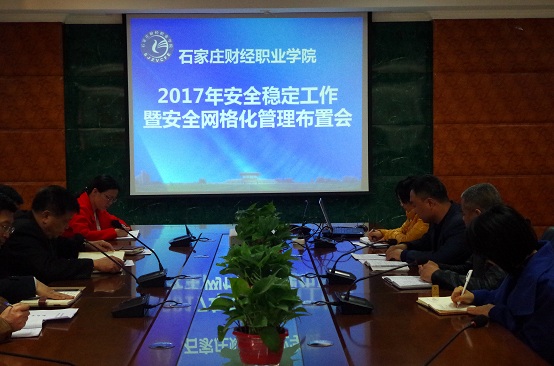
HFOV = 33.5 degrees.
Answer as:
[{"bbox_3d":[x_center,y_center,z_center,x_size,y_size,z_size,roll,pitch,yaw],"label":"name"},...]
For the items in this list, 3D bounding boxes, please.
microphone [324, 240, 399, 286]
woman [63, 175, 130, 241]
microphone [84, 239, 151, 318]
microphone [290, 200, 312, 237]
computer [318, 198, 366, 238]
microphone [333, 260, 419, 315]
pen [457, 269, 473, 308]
[{"bbox_3d":[0.406,0.369,4.374,0.333,0.203,0.150,0,4,-1],"label":"microphone"},{"bbox_3d":[-1.290,0.525,6.323,0.650,1.167,0.500,1,4,19],"label":"woman"},{"bbox_3d":[-0.651,0.363,3.672,0.289,0.319,0.160,0,4,-1],"label":"microphone"},{"bbox_3d":[0.178,0.233,6.525,0.160,0.204,0.250,0,4,-1],"label":"microphone"},{"bbox_3d":[0.448,0.228,6.273,0.300,0.242,0.340,0,4,3],"label":"computer"},{"bbox_3d":[0.407,0.413,3.695,0.330,0.202,0.150,0,4,-1],"label":"microphone"},{"bbox_3d":[0.749,0.421,3.669,0.012,0.155,0.012,22,-4,1],"label":"pen"}]

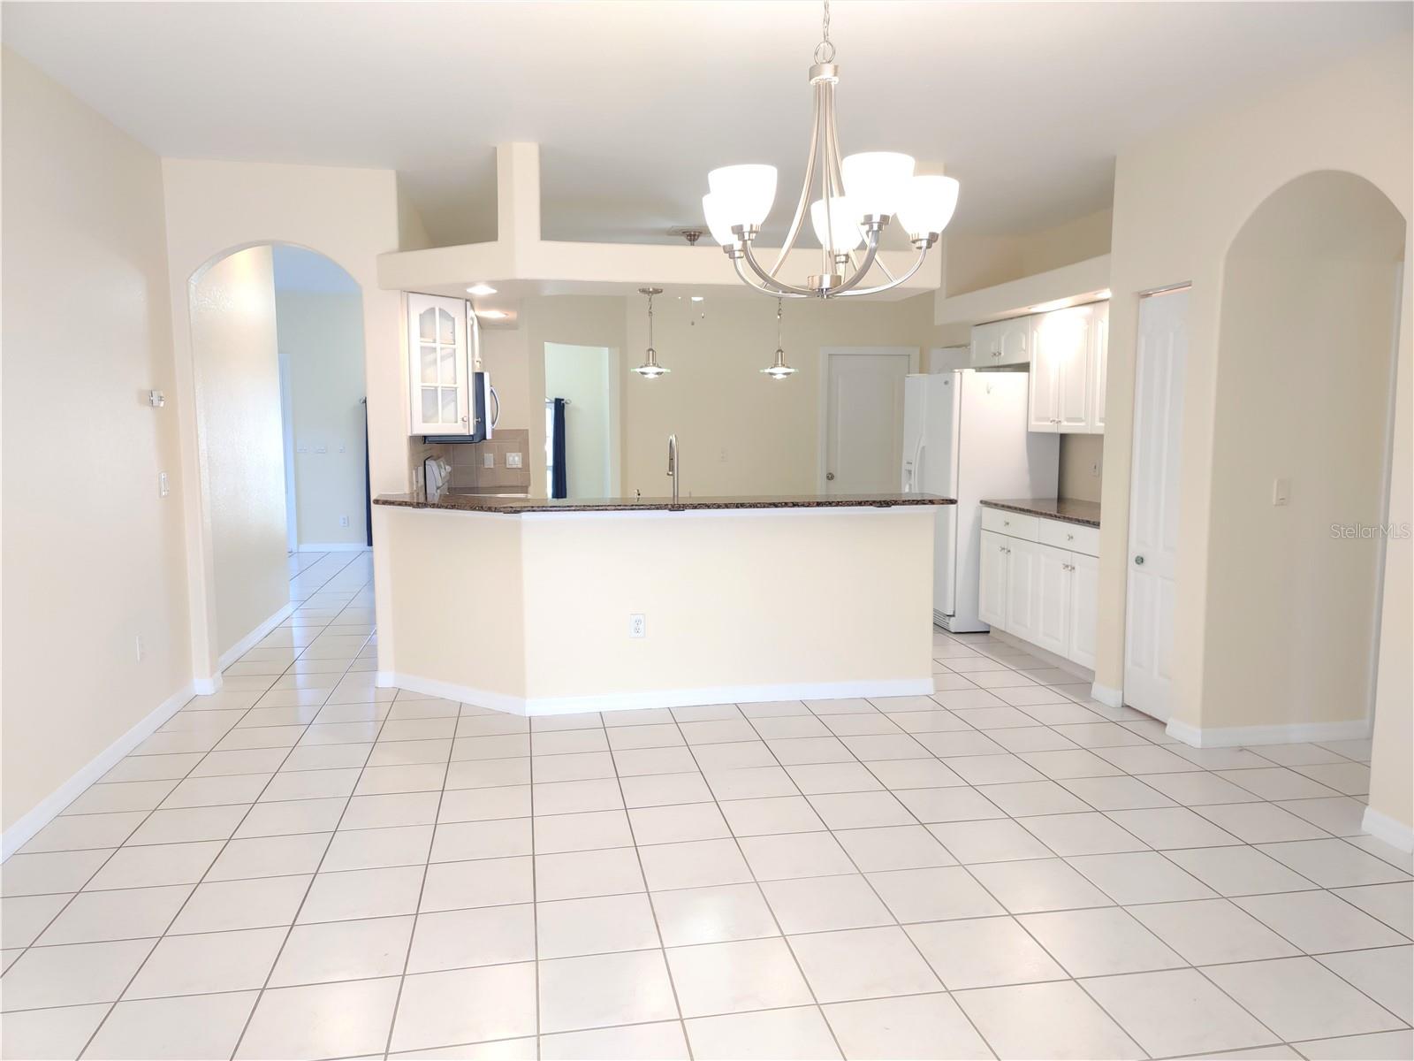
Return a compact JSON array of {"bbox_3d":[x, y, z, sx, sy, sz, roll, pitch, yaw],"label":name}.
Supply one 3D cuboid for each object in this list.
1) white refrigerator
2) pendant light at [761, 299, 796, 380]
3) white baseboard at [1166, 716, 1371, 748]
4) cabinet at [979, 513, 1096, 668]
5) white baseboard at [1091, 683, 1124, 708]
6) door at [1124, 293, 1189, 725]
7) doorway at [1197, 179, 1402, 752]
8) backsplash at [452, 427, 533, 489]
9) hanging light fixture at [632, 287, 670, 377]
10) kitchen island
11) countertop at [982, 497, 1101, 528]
[{"bbox_3d":[1.924,-0.230,7.598,0.816,1.754,0.872,-1,7,-10],"label":"white refrigerator"},{"bbox_3d":[0.381,-1.016,5.568,0.200,0.447,0.200,-1,7,-10],"label":"pendant light"},{"bbox_3d":[2.602,0.914,4.941,0.884,0.082,0.252,-1,7,-10],"label":"white baseboard"},{"bbox_3d":[2.302,0.320,6.429,0.633,0.834,1.617,-1,7,-10],"label":"cabinet"},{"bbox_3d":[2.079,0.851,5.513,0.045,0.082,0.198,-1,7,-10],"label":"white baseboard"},{"bbox_3d":[2.198,-0.099,5.114,0.038,2.043,0.442,-1,7,-10],"label":"door"},{"bbox_3d":[2.357,-0.165,4.188,0.150,2.402,0.953,-1,7,-10],"label":"doorway"},{"bbox_3d":[-1.699,-0.557,8.228,0.633,0.453,0.012,-1,7,-10],"label":"backsplash"},{"bbox_3d":[-0.287,-1.010,5.448,0.200,0.447,0.200,-1,7,-10],"label":"hanging light fixture"},{"bbox_3d":[-0.274,0.354,5.606,2.974,1.067,0.976,-1,7,-10],"label":"kitchen island"},{"bbox_3d":[2.289,-0.113,6.373,0.656,0.040,1.609,-1,7,-10],"label":"countertop"}]

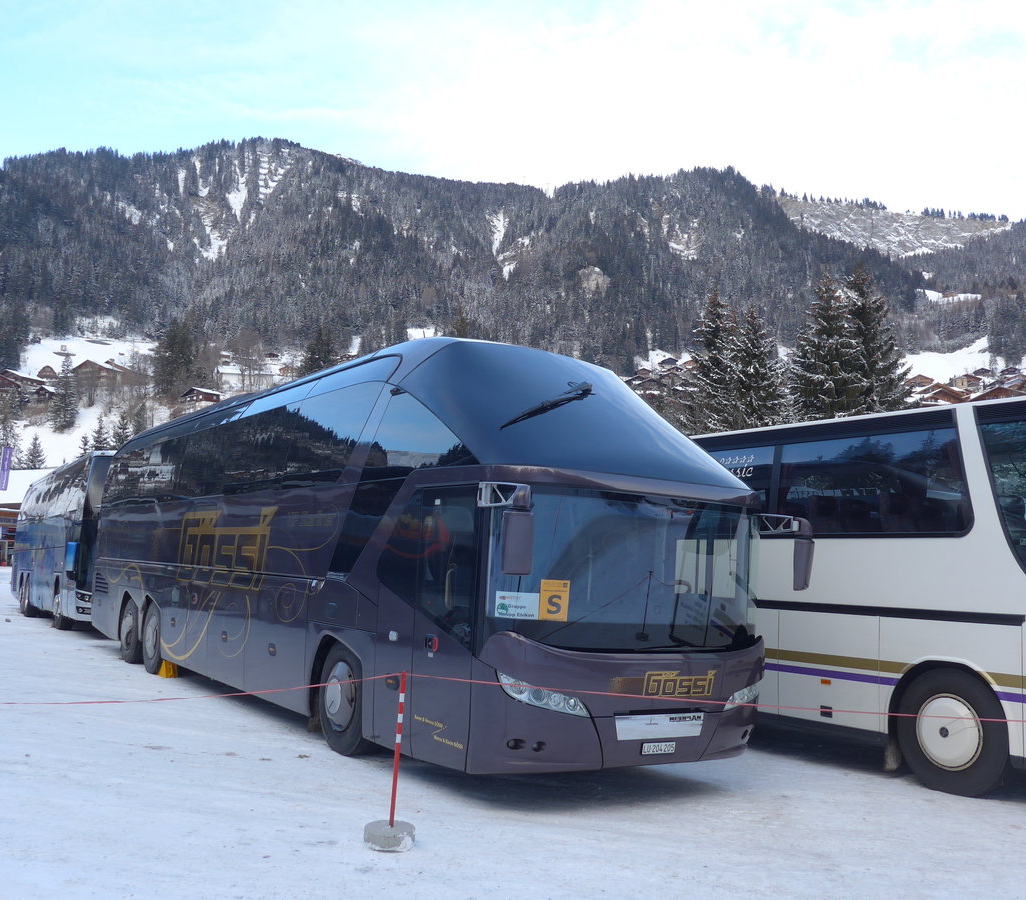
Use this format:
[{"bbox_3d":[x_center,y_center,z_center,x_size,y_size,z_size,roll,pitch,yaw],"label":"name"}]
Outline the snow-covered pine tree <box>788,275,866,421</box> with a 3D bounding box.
[{"bbox_3d":[18.248,-0.886,58.506,5.800,19.140,5.800,0,-7,17],"label":"snow-covered pine tree"}]

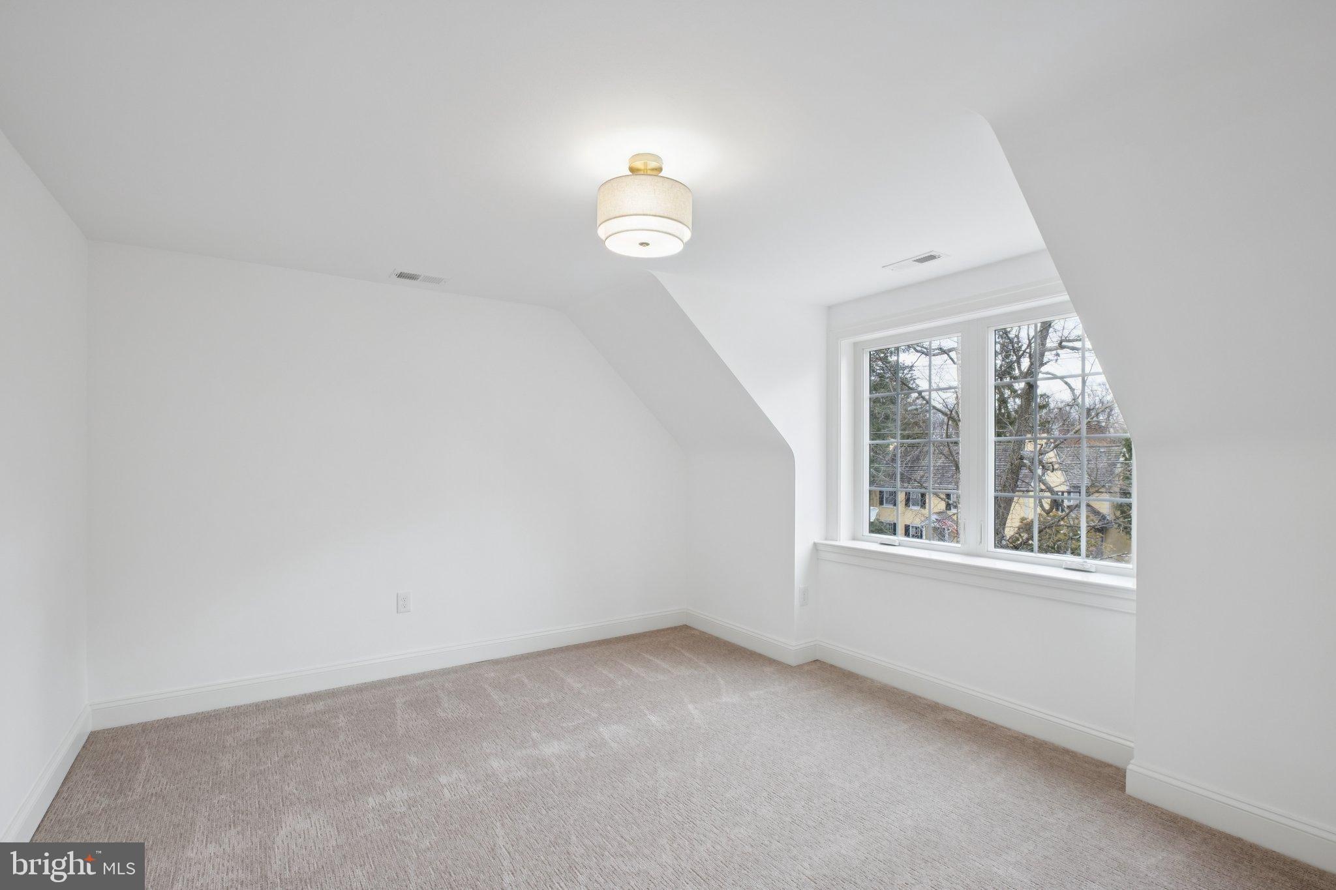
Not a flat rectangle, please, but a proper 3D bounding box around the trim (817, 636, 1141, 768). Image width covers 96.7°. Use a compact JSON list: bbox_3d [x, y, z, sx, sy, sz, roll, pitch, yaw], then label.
[{"bbox_3d":[1.465,1.311,3.141,0.020,0.131,1.754,1,-2,-34],"label":"trim"}]

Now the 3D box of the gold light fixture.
[{"bbox_3d":[-0.079,-0.840,2.081,0.333,0.303,0.333,0,-2,0],"label":"gold light fixture"}]

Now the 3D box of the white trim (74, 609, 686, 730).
[{"bbox_3d":[-1.313,1.332,3.765,3.450,0.128,0.020,1,-2,-34],"label":"white trim"}]

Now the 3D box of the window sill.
[{"bbox_3d":[1.535,0.668,3.191,0.282,0.105,1.763,1,-2,-34],"label":"window sill"}]

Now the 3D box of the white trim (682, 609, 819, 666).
[{"bbox_3d":[0.549,1.347,4.280,0.230,0.129,1.184,1,-2,-34],"label":"white trim"}]

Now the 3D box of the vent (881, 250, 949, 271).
[{"bbox_3d":[1.270,-0.931,3.041,0.147,0.015,0.301,1,-2,-34],"label":"vent"}]

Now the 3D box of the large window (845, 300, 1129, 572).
[{"bbox_3d":[1.699,-0.043,3.256,0.090,1.302,1.632,1,-2,-34],"label":"large window"}]

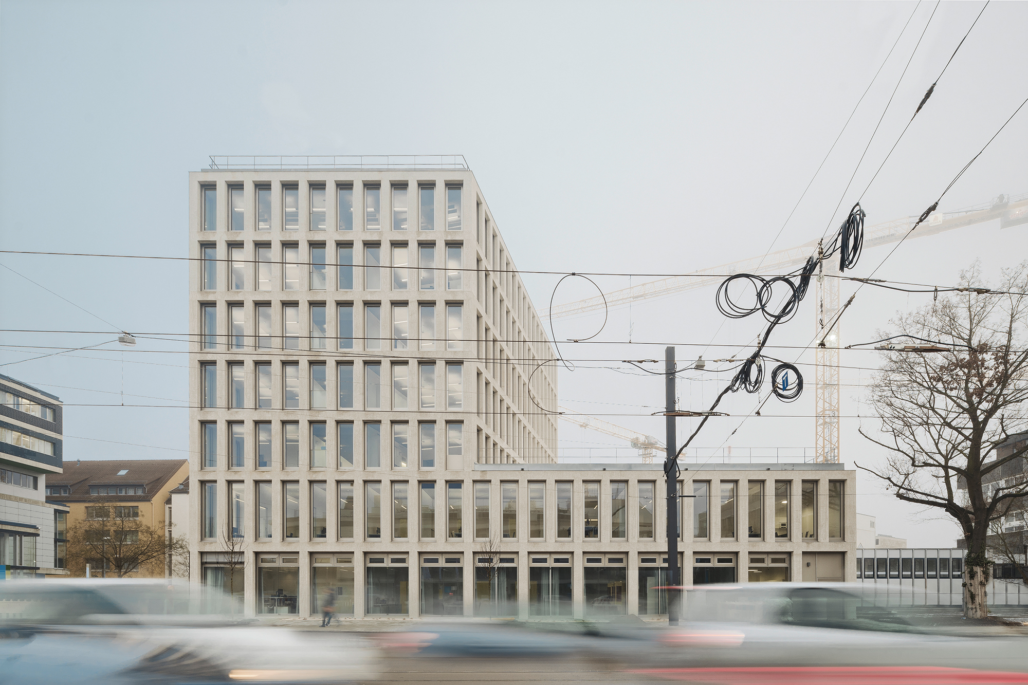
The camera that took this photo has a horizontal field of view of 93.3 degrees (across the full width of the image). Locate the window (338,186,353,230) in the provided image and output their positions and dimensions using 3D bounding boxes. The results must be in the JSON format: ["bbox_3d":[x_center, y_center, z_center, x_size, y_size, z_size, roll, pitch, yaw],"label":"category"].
[{"bbox_3d":[-9.602,-7.656,27.700,0.917,2.567,0.200,0,0,0],"label":"window"}]

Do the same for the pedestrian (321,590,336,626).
[{"bbox_3d":[-8.372,11.996,21.900,0.650,1.740,0.500,0,0,0],"label":"pedestrian"}]

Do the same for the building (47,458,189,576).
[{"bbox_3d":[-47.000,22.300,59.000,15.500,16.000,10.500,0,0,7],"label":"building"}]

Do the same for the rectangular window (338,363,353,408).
[{"bbox_3d":[-10.028,2.616,29.000,0.912,2.735,0.200,0,0,0],"label":"rectangular window"}]

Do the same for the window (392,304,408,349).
[{"bbox_3d":[-6.692,-0.908,28.586,0.993,2.673,0.150,0,0,0],"label":"window"}]

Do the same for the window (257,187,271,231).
[{"bbox_3d":[-14.410,-7.715,28.000,0.927,2.595,0.200,0,0,0],"label":"window"}]

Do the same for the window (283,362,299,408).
[{"bbox_3d":[-12.858,2.502,28.000,0.927,2.641,0.200,0,0,0],"label":"window"}]

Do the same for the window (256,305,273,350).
[{"bbox_3d":[-14.398,-0.892,28.000,0.950,2.618,0.200,0,0,0],"label":"window"}]

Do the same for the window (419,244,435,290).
[{"bbox_3d":[-4.981,-4.344,28.000,0.927,2.618,0.200,0,0,0],"label":"window"}]

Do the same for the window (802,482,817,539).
[{"bbox_3d":[17.310,9.902,28.586,0.993,3.477,0.150,0,0,0],"label":"window"}]

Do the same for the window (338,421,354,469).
[{"bbox_3d":[-9.909,6.046,28.586,0.993,2.673,0.150,0,0,0],"label":"window"}]

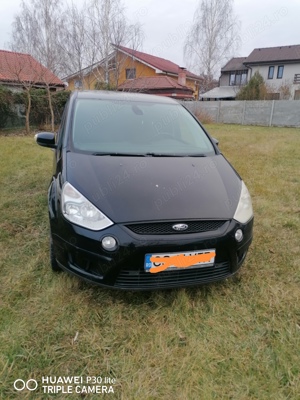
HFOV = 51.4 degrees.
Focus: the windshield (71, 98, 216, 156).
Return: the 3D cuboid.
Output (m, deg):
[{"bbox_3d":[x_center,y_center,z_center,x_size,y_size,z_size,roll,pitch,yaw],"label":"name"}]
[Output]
[{"bbox_3d":[-0.103,-0.793,3.334,1.460,0.190,1.100,-1,45,-14],"label":"windshield"}]

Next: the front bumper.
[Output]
[{"bbox_3d":[0.156,0.342,2.433,1.820,0.520,0.560,-1,17,-14],"label":"front bumper"}]

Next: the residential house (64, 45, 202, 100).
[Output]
[{"bbox_3d":[-1.189,-16.155,43.186,13.572,7.476,15.840,9,19,24],"label":"residential house"}]

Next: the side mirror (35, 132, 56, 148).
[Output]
[{"bbox_3d":[-1.135,-0.654,3.410,0.240,0.165,0.130,-1,17,-14],"label":"side mirror"}]

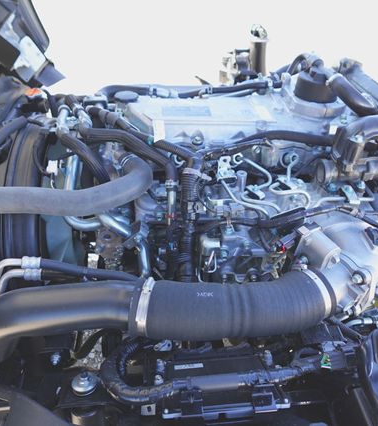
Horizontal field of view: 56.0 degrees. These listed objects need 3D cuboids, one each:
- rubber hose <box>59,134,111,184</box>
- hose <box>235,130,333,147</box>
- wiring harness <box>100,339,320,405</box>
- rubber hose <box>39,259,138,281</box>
[{"bbox_3d":[-0.200,-0.106,0.690,0.095,0.080,0.070,-2,38,-2],"label":"rubber hose"},{"bbox_3d":[0.178,-0.141,0.670,0.180,0.025,0.030,-2,38,-2],"label":"hose"},{"bbox_3d":[0.030,0.256,0.580,0.355,0.060,0.090,-2,38,-2],"label":"wiring harness"},{"bbox_3d":[-0.166,0.095,0.600,0.160,0.025,0.030,-2,38,-2],"label":"rubber hose"}]

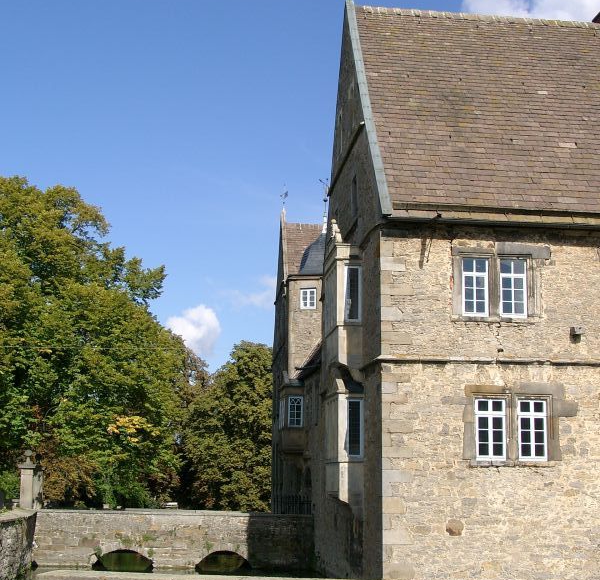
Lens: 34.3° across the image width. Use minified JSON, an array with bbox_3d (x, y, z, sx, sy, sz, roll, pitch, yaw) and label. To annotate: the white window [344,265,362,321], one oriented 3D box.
[{"bbox_3d":[1.426,0.114,25.942,0.480,1.526,0.150,1,-9,-7],"label":"white window"}]

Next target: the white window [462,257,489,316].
[{"bbox_3d":[4.307,-0.070,23.851,0.671,1.475,0.150,1,-9,-7],"label":"white window"}]

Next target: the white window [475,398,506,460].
[{"bbox_3d":[4.587,3.375,23.371,0.770,1.485,0.150,1,-9,-7],"label":"white window"}]

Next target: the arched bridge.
[{"bbox_3d":[-4.737,9.746,38.280,10.800,2.400,3.200,0,-9,3],"label":"arched bridge"}]

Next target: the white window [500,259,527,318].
[{"bbox_3d":[5.275,-0.027,23.965,0.673,1.469,0.150,1,-9,-7],"label":"white window"}]

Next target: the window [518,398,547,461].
[{"bbox_3d":[5.628,3.407,23.496,0.728,1.473,0.150,1,-9,-7],"label":"window"}]

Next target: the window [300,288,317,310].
[{"bbox_3d":[0.415,0.458,46.088,0.742,0.973,0.150,1,-9,-7],"label":"window"}]

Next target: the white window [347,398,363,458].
[{"bbox_3d":[1.447,3.634,25.418,0.438,1.517,0.150,1,-9,-7],"label":"white window"}]

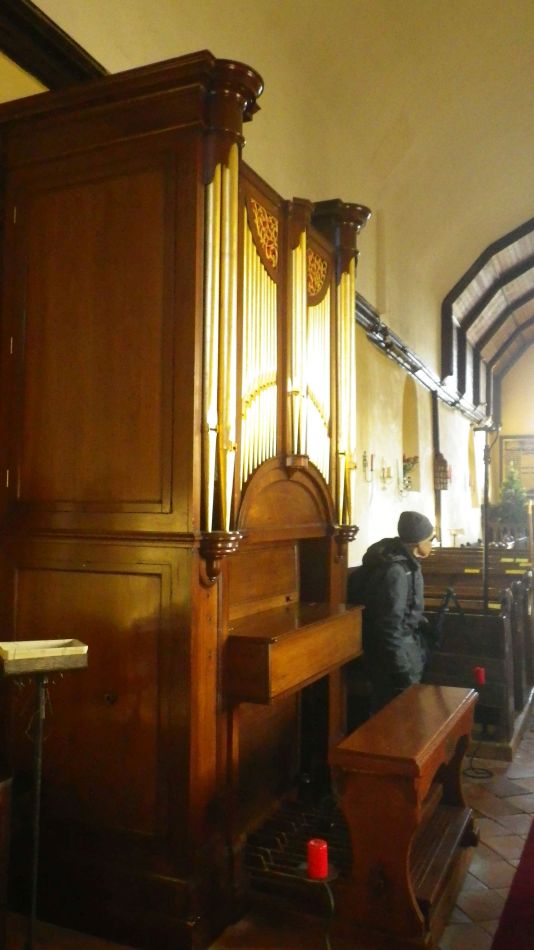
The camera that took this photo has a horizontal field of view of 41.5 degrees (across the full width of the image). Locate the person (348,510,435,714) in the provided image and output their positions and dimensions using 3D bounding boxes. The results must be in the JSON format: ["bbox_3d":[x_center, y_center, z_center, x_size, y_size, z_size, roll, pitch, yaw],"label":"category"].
[{"bbox_3d":[0.723,1.036,4.107,0.400,1.620,0.470,2,-3,-16],"label":"person"}]

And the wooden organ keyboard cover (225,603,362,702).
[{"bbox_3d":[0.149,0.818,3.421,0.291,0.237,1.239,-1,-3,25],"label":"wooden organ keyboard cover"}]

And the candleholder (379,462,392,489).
[{"bbox_3d":[1.415,0.006,8.420,0.130,0.310,0.160,-1,-3,26],"label":"candleholder"}]

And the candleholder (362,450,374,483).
[{"bbox_3d":[1.125,-0.094,7.820,0.120,0.355,0.100,-1,-3,26],"label":"candleholder"}]

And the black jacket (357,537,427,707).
[{"bbox_3d":[0.726,0.811,4.119,0.350,0.900,0.470,2,-3,-16],"label":"black jacket"}]

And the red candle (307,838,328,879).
[{"bbox_3d":[0.152,1.145,2.100,0.062,0.095,0.062,1,-3,0],"label":"red candle"}]

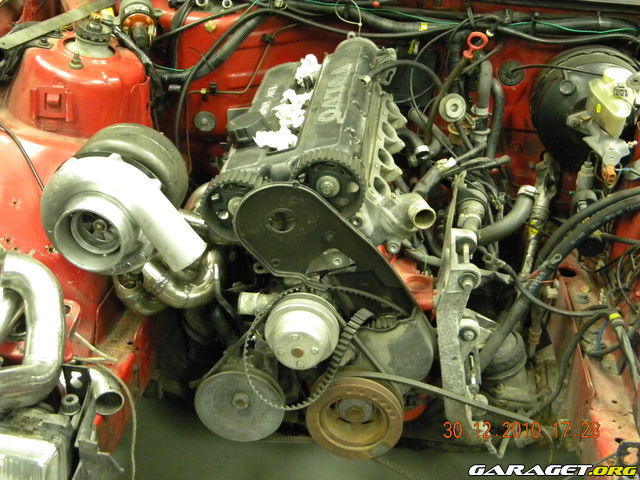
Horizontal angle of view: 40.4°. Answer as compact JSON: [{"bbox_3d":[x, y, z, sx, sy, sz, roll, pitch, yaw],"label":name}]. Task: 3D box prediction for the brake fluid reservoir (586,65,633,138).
[{"bbox_3d":[0.506,-0.241,1.510,0.068,0.083,0.125,1,32,1],"label":"brake fluid reservoir"}]

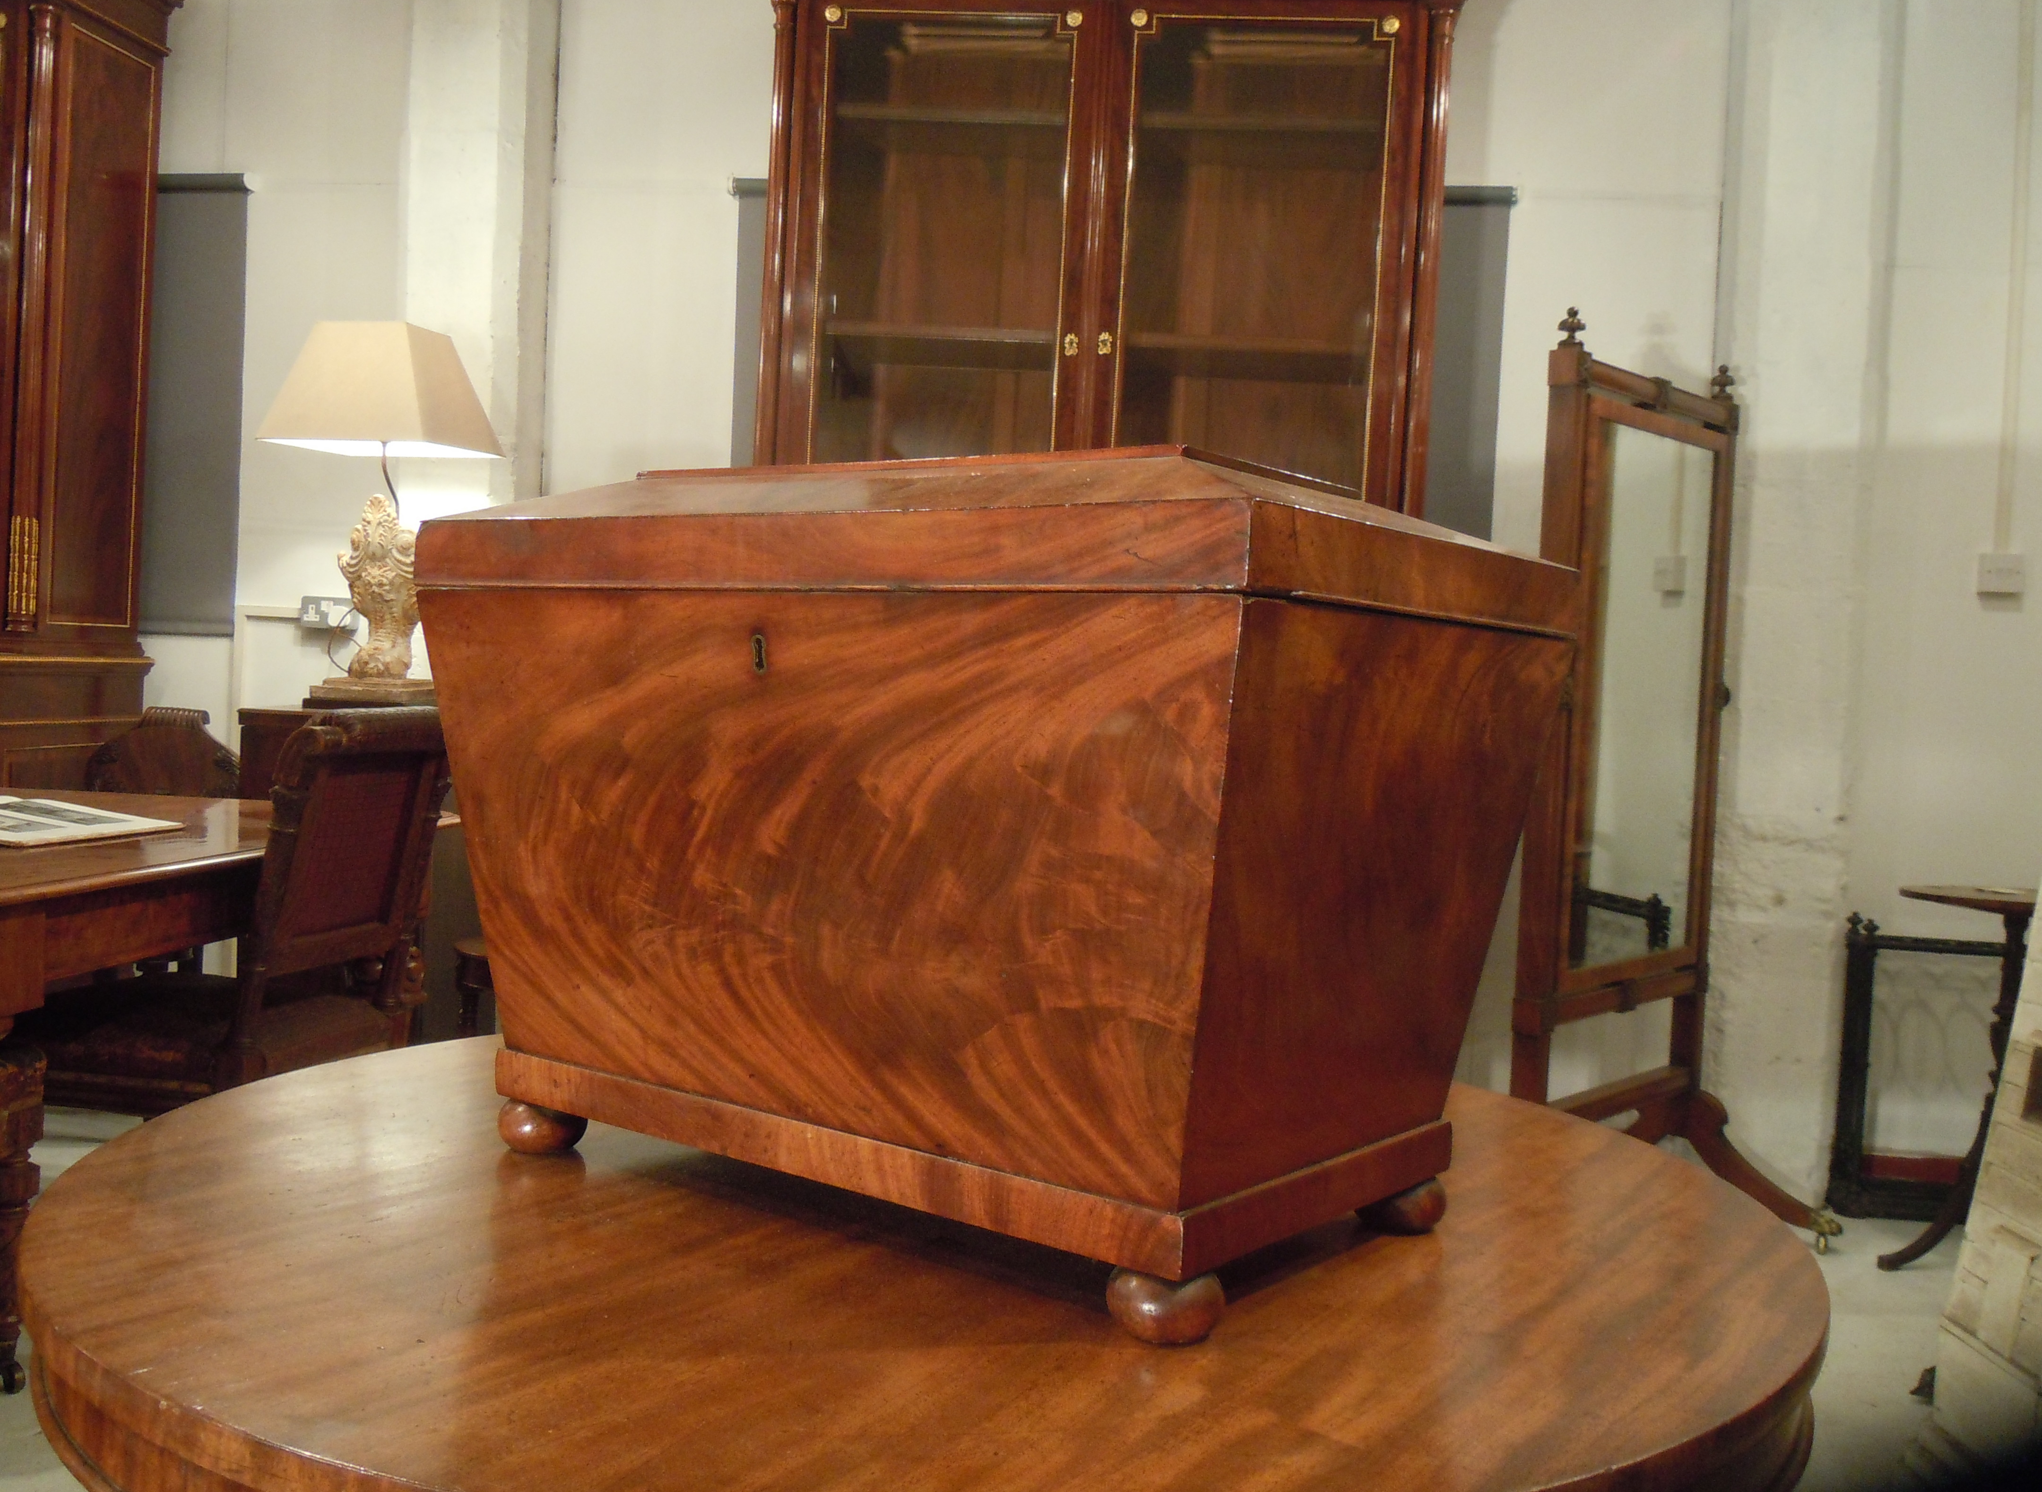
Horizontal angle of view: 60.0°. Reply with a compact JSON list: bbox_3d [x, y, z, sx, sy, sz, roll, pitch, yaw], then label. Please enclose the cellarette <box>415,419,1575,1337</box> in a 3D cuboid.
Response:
[{"bbox_3d":[-0.037,0.069,1.293,0.712,0.516,0.461,4,2,37],"label":"cellarette"}]

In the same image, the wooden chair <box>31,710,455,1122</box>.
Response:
[{"bbox_3d":[-1.400,0.429,3.123,0.590,1.000,0.500,3,2,10],"label":"wooden chair"}]

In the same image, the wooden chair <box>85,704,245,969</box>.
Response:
[{"bbox_3d":[-1.965,0.398,4.042,0.430,0.960,0.480,3,2,-5],"label":"wooden chair"}]

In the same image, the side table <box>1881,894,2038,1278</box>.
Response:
[{"bbox_3d":[2.081,0.693,3.730,0.490,0.760,0.490,3,2,0],"label":"side table"}]

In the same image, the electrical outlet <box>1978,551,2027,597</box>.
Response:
[{"bbox_3d":[2.222,-0.390,4.001,0.088,0.088,0.042,3,2,7],"label":"electrical outlet"}]

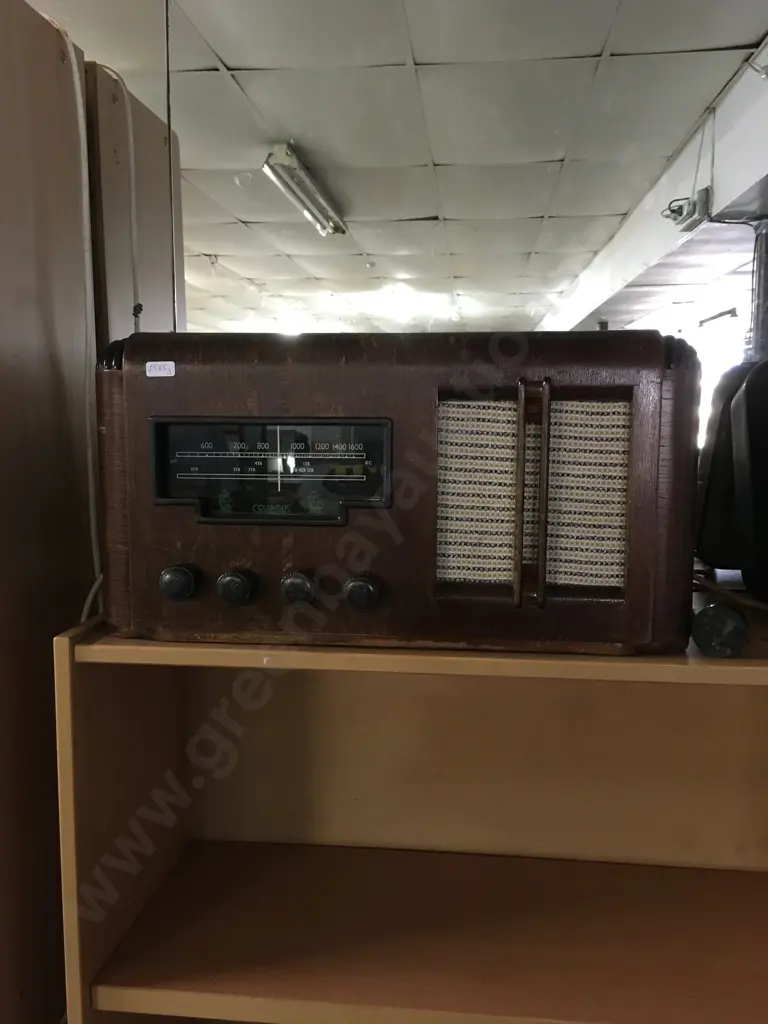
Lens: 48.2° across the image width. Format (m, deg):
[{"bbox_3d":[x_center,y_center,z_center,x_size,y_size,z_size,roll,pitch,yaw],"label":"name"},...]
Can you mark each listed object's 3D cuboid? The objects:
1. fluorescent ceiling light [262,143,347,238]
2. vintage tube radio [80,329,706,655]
[{"bbox_3d":[-0.358,-1.579,4.322,0.160,0.095,1.540,1,8,6],"label":"fluorescent ceiling light"},{"bbox_3d":[0.011,-0.032,0.914,0.567,0.297,0.275,1,7,5],"label":"vintage tube radio"}]

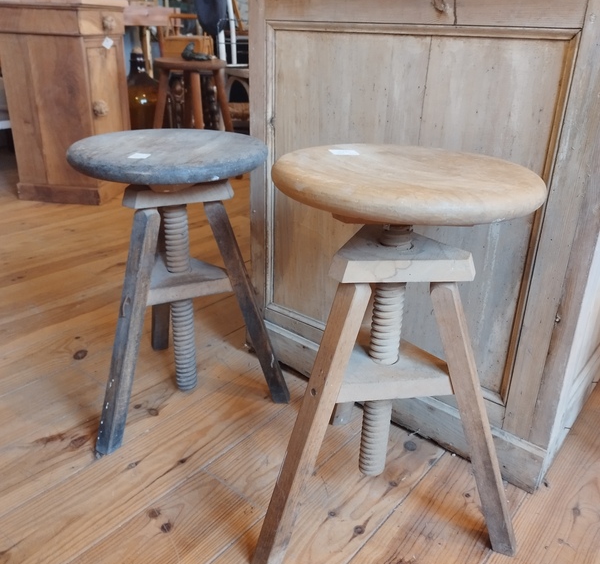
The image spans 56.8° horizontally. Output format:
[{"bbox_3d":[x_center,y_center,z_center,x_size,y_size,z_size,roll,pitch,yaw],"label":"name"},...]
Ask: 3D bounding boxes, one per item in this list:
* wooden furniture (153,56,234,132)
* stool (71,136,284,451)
[{"bbox_3d":[-0.505,-0.748,2.642,0.359,0.568,0.359,11,26,20],"label":"wooden furniture"},{"bbox_3d":[-0.245,-0.011,1.069,0.386,0.516,0.390,-10,27,-26],"label":"stool"}]

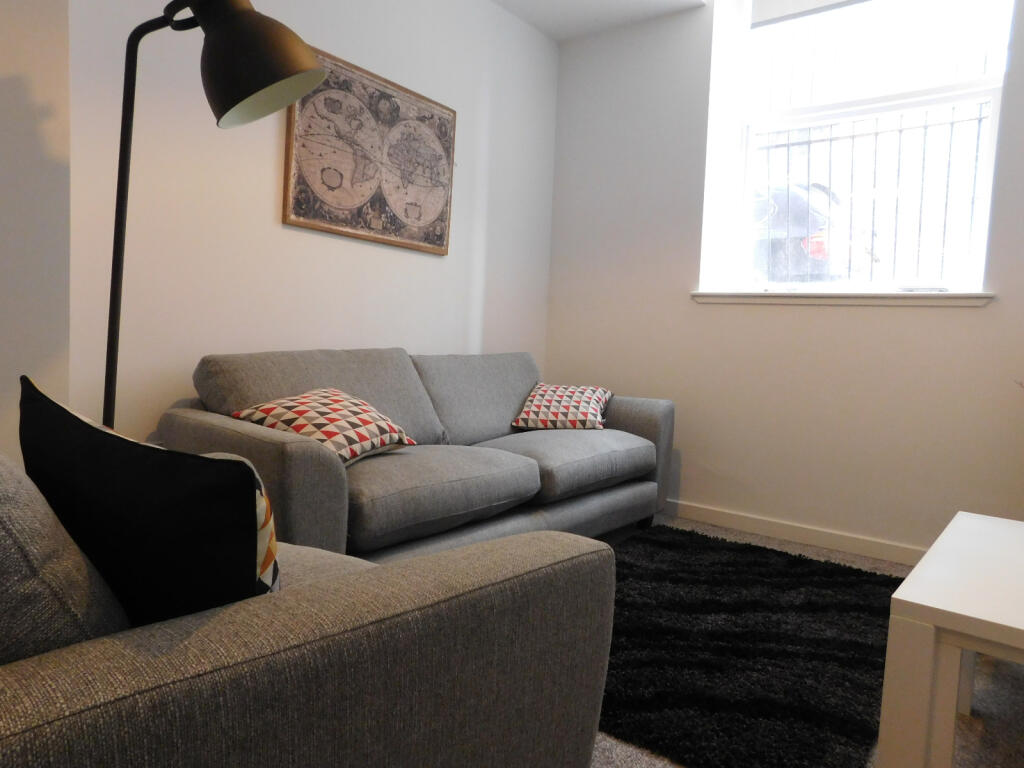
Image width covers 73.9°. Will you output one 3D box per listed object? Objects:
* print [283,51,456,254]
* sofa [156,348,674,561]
[{"bbox_3d":[-0.549,-0.923,2.822,0.022,0.653,0.888,6,5,36],"label":"print"},{"bbox_3d":[-0.207,0.280,2.700,0.846,0.805,2.192,6,5,36],"label":"sofa"}]

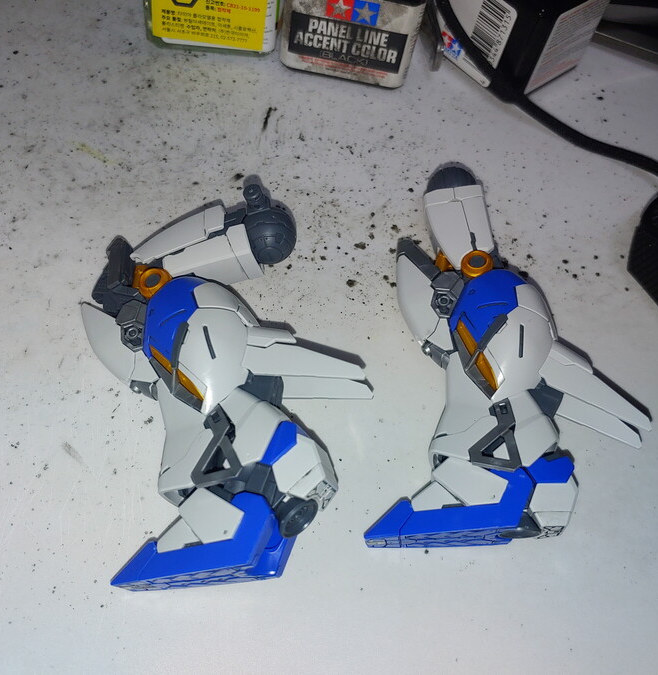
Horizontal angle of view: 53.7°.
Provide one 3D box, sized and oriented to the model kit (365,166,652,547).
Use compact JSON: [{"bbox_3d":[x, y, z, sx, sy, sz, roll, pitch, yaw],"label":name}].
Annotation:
[{"bbox_3d":[0.045,-0.006,0.159,0.065,0.031,0.118,8,56,-3],"label":"model kit"}]

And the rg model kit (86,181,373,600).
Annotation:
[{"bbox_3d":[-0.023,0.002,0.144,0.060,0.031,0.099,-7,58,-13],"label":"rg model kit"}]

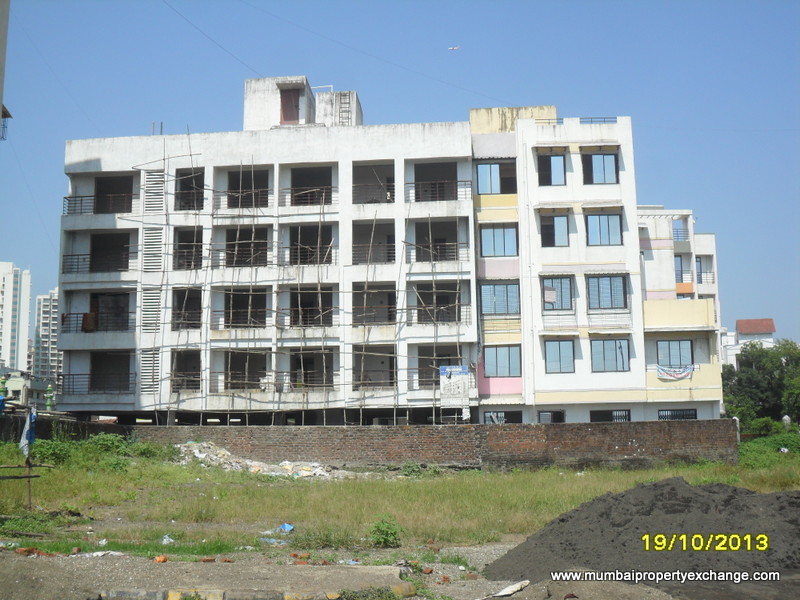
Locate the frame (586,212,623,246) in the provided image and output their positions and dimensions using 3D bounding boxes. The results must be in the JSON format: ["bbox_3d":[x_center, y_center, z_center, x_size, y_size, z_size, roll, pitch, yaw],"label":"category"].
[{"bbox_3d":[9.564,-3.246,47.536,1.670,1.502,0.120,-1,-9,3],"label":"frame"}]

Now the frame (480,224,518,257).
[{"bbox_3d":[4.802,-2.860,48.884,1.808,1.614,0.150,-1,-8,4],"label":"frame"}]

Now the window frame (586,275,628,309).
[{"bbox_3d":[9.608,-0.327,47.062,1.747,1.524,0.120,-1,-9,3],"label":"window frame"}]

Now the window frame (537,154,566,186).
[{"bbox_3d":[7.212,-6.112,48.130,1.268,1.521,0.120,-1,-9,3],"label":"window frame"}]

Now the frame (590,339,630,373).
[{"bbox_3d":[9.639,2.560,46.595,1.753,1.496,0.120,-1,-9,3],"label":"frame"}]

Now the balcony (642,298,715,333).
[{"bbox_3d":[12.899,0.800,47.273,3.270,1.550,1.200,-1,-8,4],"label":"balcony"}]

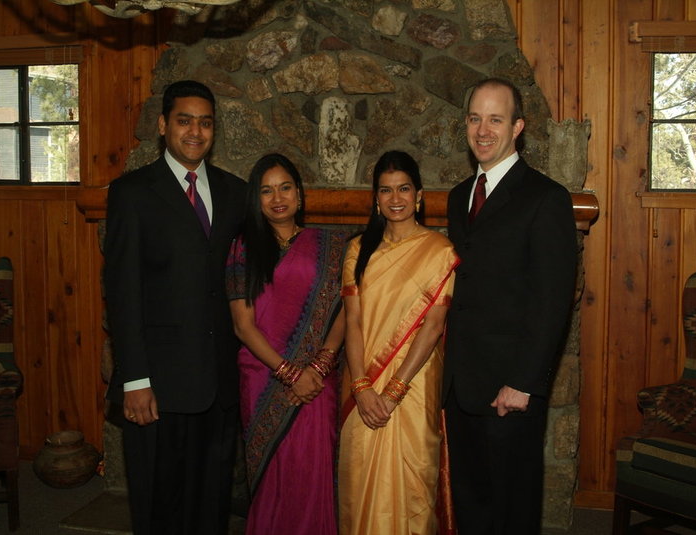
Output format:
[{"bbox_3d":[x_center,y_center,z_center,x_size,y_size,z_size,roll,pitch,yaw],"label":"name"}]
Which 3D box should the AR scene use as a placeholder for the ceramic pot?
[{"bbox_3d":[-1.353,0.921,4.485,0.295,0.240,0.295,0,6,0],"label":"ceramic pot"}]

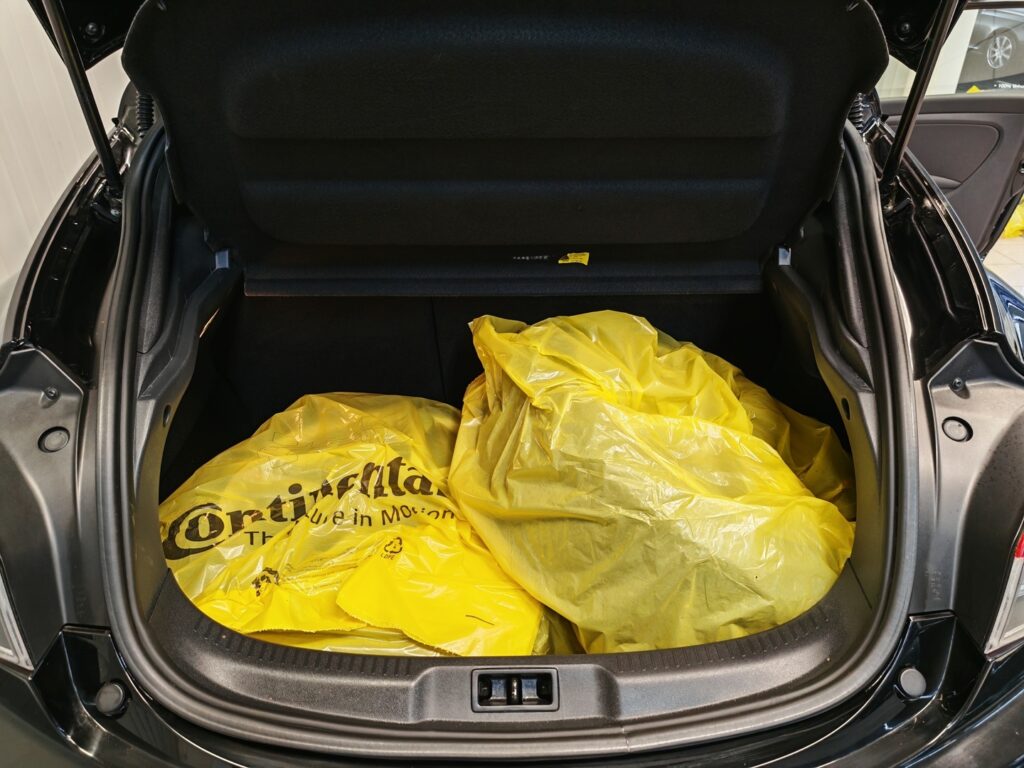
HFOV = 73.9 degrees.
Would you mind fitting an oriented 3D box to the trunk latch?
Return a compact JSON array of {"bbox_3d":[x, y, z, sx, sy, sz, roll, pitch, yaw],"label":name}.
[{"bbox_3d":[0.007,0.379,0.842,0.105,0.040,0.050,-1,30,-1],"label":"trunk latch"}]

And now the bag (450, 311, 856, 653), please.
[{"bbox_3d":[0.241,0.158,1.144,0.650,0.440,0.600,-1,30,-1],"label":"bag"}]

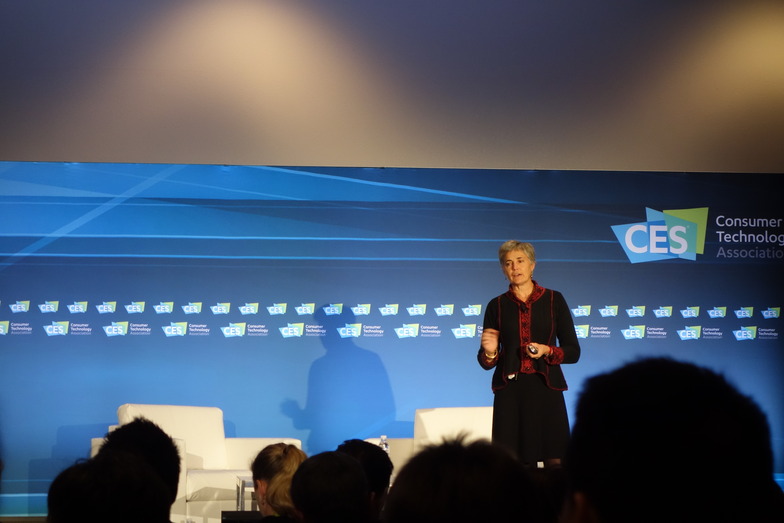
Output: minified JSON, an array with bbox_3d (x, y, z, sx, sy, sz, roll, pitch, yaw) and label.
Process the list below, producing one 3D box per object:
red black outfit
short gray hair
[{"bbox_3d":[0.701,0.567,11.180,0.530,0.930,0.360,0,-4,5],"label":"red black outfit"},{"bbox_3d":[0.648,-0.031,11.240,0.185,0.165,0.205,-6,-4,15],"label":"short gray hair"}]

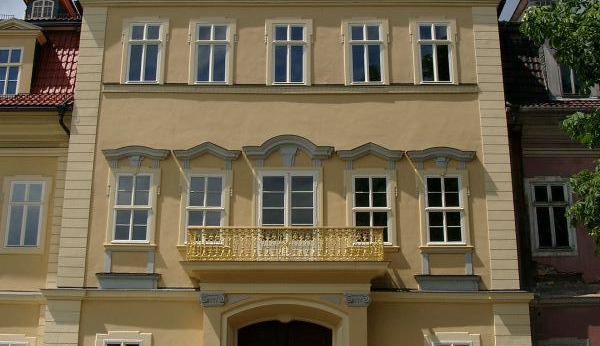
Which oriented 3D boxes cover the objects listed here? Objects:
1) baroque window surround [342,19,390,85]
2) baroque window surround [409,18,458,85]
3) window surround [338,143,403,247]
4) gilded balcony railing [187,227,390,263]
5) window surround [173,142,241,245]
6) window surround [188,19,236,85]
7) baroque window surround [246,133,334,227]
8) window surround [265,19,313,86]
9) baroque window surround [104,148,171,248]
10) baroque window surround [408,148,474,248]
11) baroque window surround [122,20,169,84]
[{"bbox_3d":[2.089,-3.804,24.922,1.501,2.284,0.180,0,-16,1],"label":"baroque window surround"},{"bbox_3d":[4.241,-3.812,24.892,1.497,2.309,0.180,0,-16,1],"label":"baroque window surround"},{"bbox_3d":[2.030,0.662,22.513,1.932,3.066,0.440,0,-17,1],"label":"window surround"},{"bbox_3d":[-0.394,2.167,22.591,5.519,0.962,1.150,0,-16,1],"label":"gilded balcony railing"},{"bbox_3d":[-2.679,0.642,22.563,1.997,3.059,0.440,0,-17,1],"label":"window surround"},{"bbox_3d":[-2.672,-3.656,24.024,1.474,2.178,0.220,0,-17,1],"label":"window surround"},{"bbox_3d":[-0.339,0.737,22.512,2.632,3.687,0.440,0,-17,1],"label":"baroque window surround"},{"bbox_3d":[-0.332,-3.640,23.997,1.456,2.202,0.220,0,-17,1],"label":"window surround"},{"bbox_3d":[-4.731,0.701,22.564,1.987,2.939,0.440,0,-17,1],"label":"baroque window surround"},{"bbox_3d":[4.272,0.743,23.437,2.048,3.030,0.350,0,-16,1],"label":"baroque window surround"},{"bbox_3d":[-4.742,-3.672,24.048,1.418,2.174,0.220,0,-17,1],"label":"baroque window surround"}]

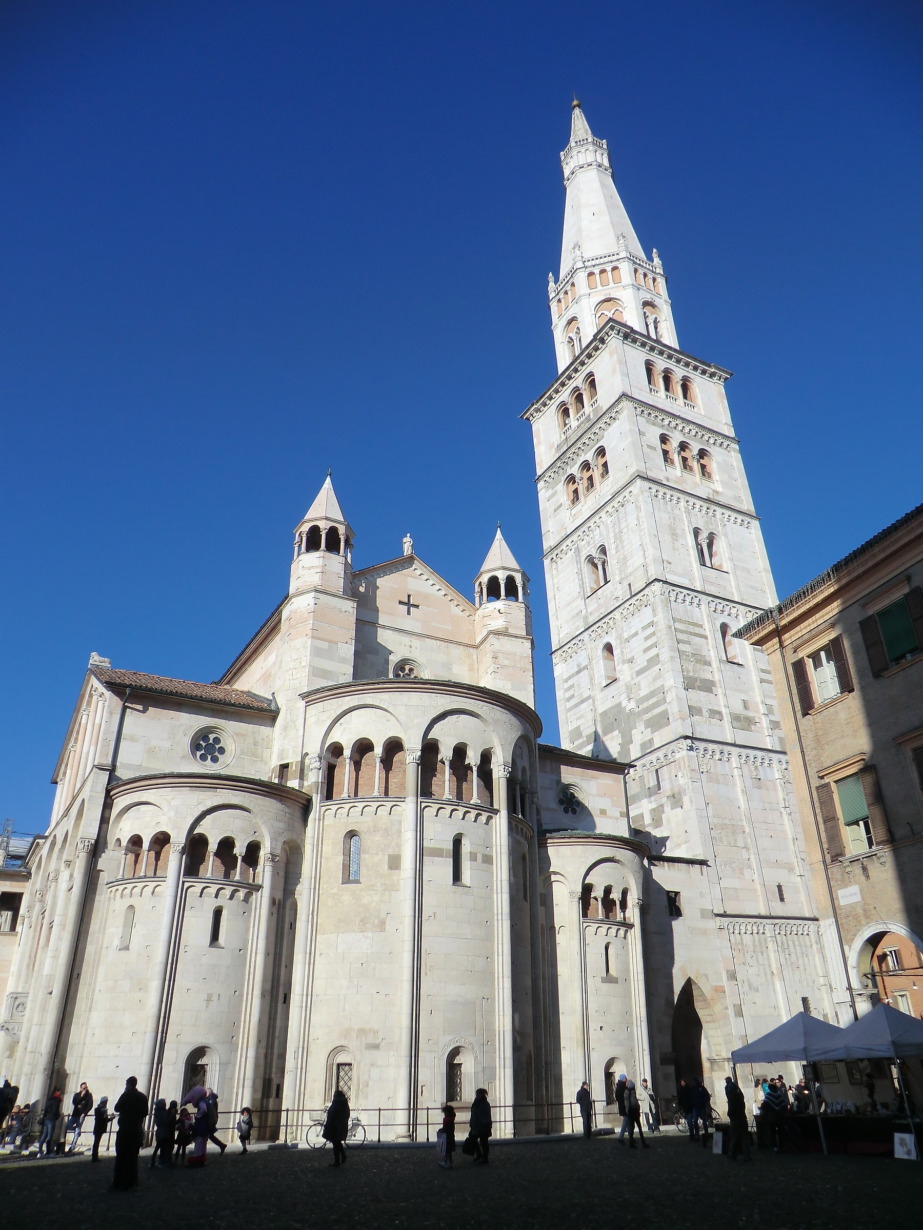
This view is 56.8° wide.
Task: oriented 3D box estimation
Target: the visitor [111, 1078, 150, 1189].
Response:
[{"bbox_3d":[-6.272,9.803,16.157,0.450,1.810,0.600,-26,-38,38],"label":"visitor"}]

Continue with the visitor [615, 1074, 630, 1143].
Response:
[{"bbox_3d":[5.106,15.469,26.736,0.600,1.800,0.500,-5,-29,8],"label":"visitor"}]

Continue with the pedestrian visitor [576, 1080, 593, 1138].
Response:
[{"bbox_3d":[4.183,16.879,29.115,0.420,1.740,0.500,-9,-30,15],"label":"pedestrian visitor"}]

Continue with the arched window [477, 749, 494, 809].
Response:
[{"bbox_3d":[0.988,6.590,34.416,0.860,2.450,0.400,19,-34,-32],"label":"arched window"}]

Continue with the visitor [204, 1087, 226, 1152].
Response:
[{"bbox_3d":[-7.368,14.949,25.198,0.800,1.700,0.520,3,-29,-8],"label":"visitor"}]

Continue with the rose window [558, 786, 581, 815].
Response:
[{"bbox_3d":[5.200,8.943,41.019,1.400,1.420,0.300,14,-31,-26],"label":"rose window"}]

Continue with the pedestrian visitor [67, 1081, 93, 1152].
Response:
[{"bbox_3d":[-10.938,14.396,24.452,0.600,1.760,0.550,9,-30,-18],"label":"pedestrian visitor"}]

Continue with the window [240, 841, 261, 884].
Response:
[{"bbox_3d":[-7.477,8.667,29.991,0.720,1.370,0.320,23,-37,-37],"label":"window"}]

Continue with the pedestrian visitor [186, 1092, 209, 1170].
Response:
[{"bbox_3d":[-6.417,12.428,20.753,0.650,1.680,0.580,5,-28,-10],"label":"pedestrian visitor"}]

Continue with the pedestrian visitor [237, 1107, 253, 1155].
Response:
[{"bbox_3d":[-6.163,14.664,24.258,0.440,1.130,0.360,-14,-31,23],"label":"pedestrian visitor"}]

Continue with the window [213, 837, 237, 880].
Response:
[{"bbox_3d":[-7.678,7.896,27.699,0.770,1.360,0.400,14,-31,-26],"label":"window"}]

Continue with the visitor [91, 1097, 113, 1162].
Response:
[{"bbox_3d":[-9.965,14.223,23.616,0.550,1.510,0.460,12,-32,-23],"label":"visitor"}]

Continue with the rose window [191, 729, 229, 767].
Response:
[{"bbox_3d":[-9.961,5.277,33.937,1.600,1.600,0.350,15,-32,-26],"label":"rose window"}]

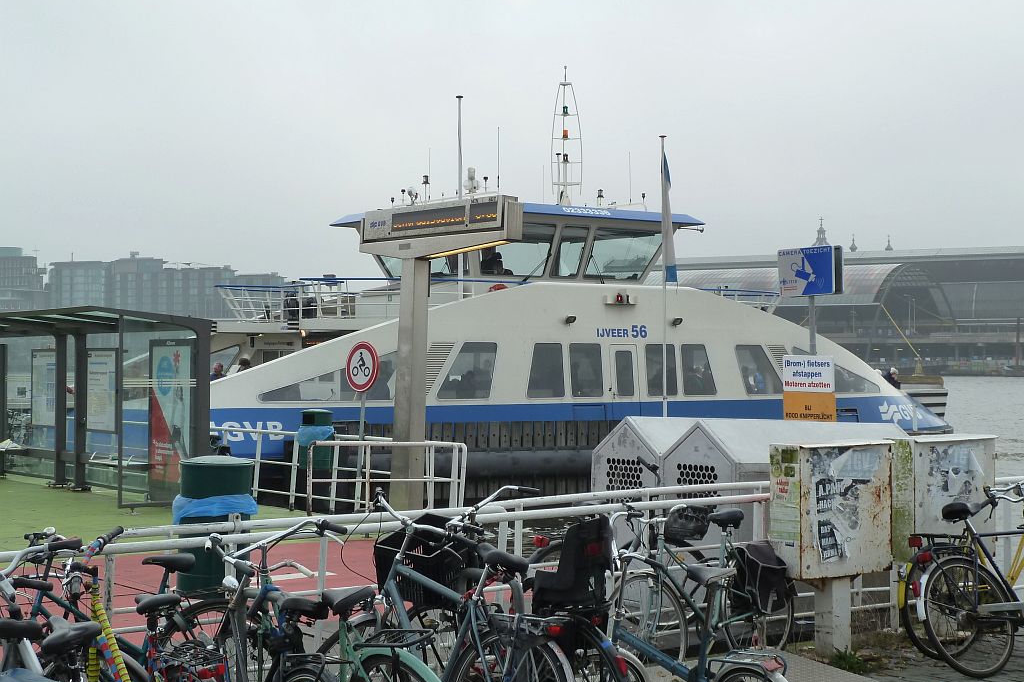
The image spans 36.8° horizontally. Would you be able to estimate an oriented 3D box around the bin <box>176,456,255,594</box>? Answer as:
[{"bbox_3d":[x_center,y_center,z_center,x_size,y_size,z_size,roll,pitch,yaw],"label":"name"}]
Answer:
[{"bbox_3d":[-2.315,1.443,12.000,0.575,1.070,0.575,2,-2,-18],"label":"bin"}]

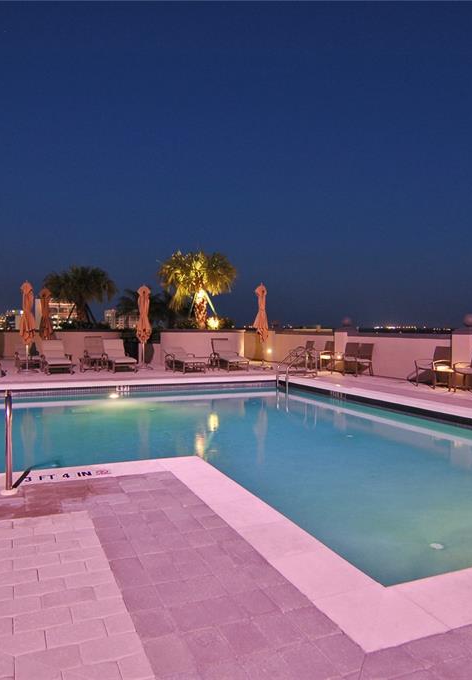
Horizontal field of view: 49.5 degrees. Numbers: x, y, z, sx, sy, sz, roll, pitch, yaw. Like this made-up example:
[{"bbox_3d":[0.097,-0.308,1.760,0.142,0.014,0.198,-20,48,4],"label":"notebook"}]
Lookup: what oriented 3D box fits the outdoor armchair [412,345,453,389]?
[{"bbox_3d":[4.309,0.579,10.997,0.706,0.869,0.554,0,2,-23],"label":"outdoor armchair"}]

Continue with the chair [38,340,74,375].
[{"bbox_3d":[-4.966,0.451,14.175,0.700,0.870,1.700,0,1,-28],"label":"chair"}]

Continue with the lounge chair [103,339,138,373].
[{"bbox_3d":[-3.341,0.450,14.787,0.680,0.870,1.700,0,1,-26],"label":"lounge chair"}]

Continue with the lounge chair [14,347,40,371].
[{"bbox_3d":[-6.399,0.481,15.698,0.680,0.720,1.750,0,1,-28],"label":"lounge chair"}]

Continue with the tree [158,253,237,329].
[{"bbox_3d":[-1.581,-2.013,21.000,3.150,3.300,3.150,0,1,0],"label":"tree"}]

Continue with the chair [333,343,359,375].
[{"bbox_3d":[3.036,0.518,14.001,0.630,0.870,0.570,0,1,-24],"label":"chair"}]

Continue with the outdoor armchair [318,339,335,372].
[{"bbox_3d":[2.688,0.482,15.544,0.630,0.870,0.570,0,1,-24],"label":"outdoor armchair"}]

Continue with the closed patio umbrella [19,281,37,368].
[{"bbox_3d":[-5.900,-0.403,14.465,0.479,2.558,0.479,0,2,-23],"label":"closed patio umbrella"}]

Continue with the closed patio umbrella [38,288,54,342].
[{"bbox_3d":[-6.391,-0.461,17.194,0.480,2.540,0.480,0,1,-22],"label":"closed patio umbrella"}]

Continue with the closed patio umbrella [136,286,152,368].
[{"bbox_3d":[-2.791,-0.398,15.595,0.500,2.540,0.500,0,1,-22],"label":"closed patio umbrella"}]

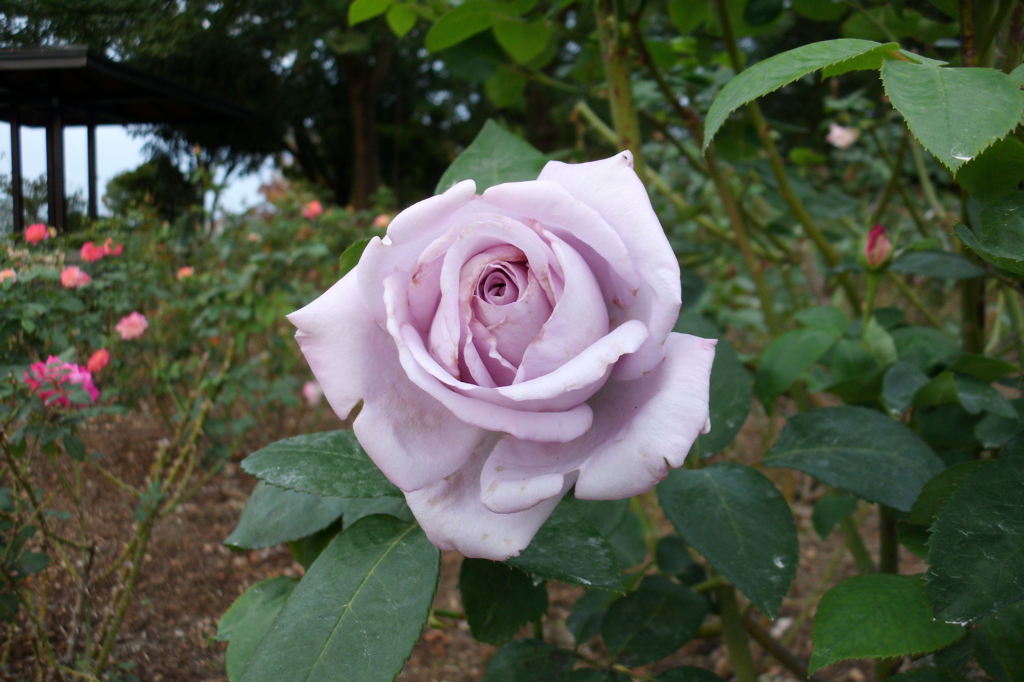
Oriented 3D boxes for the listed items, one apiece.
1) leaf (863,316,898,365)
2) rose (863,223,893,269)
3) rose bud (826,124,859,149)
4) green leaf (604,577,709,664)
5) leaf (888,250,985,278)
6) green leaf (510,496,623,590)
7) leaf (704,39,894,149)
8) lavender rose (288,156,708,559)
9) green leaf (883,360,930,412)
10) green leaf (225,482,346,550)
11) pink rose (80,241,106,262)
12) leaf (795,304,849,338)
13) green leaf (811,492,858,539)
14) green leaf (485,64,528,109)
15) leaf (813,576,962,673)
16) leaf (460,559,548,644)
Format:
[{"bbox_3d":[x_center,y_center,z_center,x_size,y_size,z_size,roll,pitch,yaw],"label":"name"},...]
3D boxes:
[{"bbox_3d":[0.203,0.000,0.440,0.019,0.031,0.008,-6,-14,-38],"label":"leaf"},{"bbox_3d":[0.202,-0.052,0.440,0.016,0.027,0.016,5,7,0],"label":"rose"},{"bbox_3d":[0.685,-0.426,1.650,0.064,0.055,0.060,2,4,11],"label":"rose bud"},{"bbox_3d":[0.065,0.127,0.360,0.049,0.008,0.035,-26,44,-20],"label":"green leaf"},{"bbox_3d":[0.240,-0.043,0.450,0.054,0.010,0.029,1,27,2],"label":"leaf"},{"bbox_3d":[0.015,0.066,0.268,0.056,0.009,0.037,25,30,18],"label":"green leaf"},{"bbox_3d":[0.100,-0.090,0.280,0.076,0.020,0.034,-31,24,-8],"label":"leaf"},{"bbox_3d":[-0.003,0.005,0.240,0.120,0.112,0.070,0,-18,0],"label":"lavender rose"},{"bbox_3d":[0.238,0.027,0.480,0.028,0.034,0.010,7,-35,19],"label":"green leaf"},{"bbox_3d":[-0.075,0.060,0.280,0.054,0.009,0.034,-20,27,-14],"label":"green leaf"},{"bbox_3d":[-1.314,-0.281,2.500,0.080,0.070,0.075,0,4,-11],"label":"pink rose"},{"bbox_3d":[0.203,-0.013,0.520,0.038,0.010,0.028,-10,41,-2],"label":"leaf"},{"bbox_3d":[0.203,0.109,0.500,0.026,0.035,0.009,27,-32,11],"label":"green leaf"},{"bbox_3d":[-0.006,-0.218,0.680,0.035,0.040,0.010,0,37,0],"label":"green leaf"},{"bbox_3d":[0.155,0.117,0.330,0.060,0.012,0.040,-19,42,-13],"label":"leaf"},{"bbox_3d":[-0.004,0.109,0.340,0.036,0.050,0.010,5,-30,10],"label":"leaf"}]

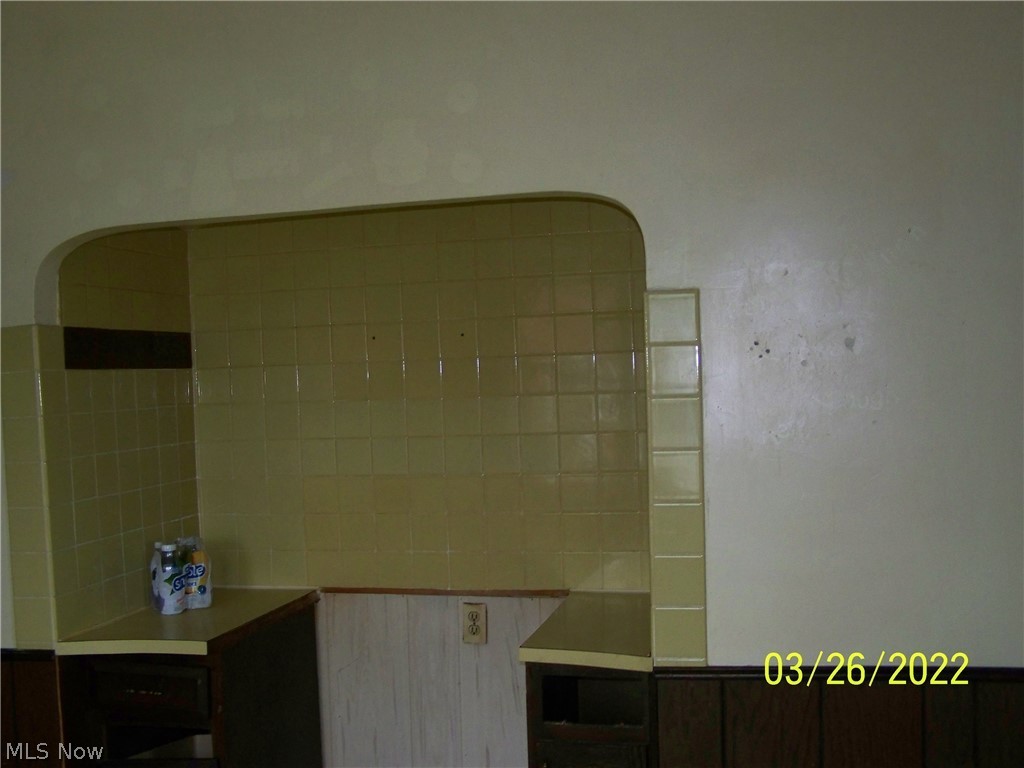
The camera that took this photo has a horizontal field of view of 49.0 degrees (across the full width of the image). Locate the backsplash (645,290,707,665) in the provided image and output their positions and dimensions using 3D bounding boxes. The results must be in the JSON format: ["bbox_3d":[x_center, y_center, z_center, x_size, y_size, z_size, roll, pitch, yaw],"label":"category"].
[{"bbox_3d":[0.331,0.196,2.298,0.113,0.772,0.014,-2,2,14],"label":"backsplash"}]

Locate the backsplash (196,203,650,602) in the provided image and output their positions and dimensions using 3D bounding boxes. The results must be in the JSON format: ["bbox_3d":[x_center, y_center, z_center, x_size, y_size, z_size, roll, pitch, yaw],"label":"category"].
[{"bbox_3d":[-0.256,0.043,3.163,1.393,1.080,0.014,-2,2,14],"label":"backsplash"}]

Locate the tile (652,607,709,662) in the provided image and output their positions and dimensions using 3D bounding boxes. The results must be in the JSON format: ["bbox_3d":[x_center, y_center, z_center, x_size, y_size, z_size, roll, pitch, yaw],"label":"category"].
[{"bbox_3d":[0.343,0.517,2.308,0.110,0.109,0.012,-2,2,14],"label":"tile"}]

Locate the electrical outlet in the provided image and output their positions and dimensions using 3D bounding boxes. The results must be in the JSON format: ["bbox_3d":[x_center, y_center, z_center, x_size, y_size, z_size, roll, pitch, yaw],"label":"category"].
[{"bbox_3d":[-0.105,0.671,3.148,0.070,0.115,0.010,-2,2,14],"label":"electrical outlet"}]

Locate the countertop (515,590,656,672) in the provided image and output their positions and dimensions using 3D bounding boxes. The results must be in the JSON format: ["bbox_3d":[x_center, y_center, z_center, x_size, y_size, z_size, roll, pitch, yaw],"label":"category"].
[{"bbox_3d":[0.233,0.593,2.741,0.311,0.034,0.632,-2,2,14],"label":"countertop"}]

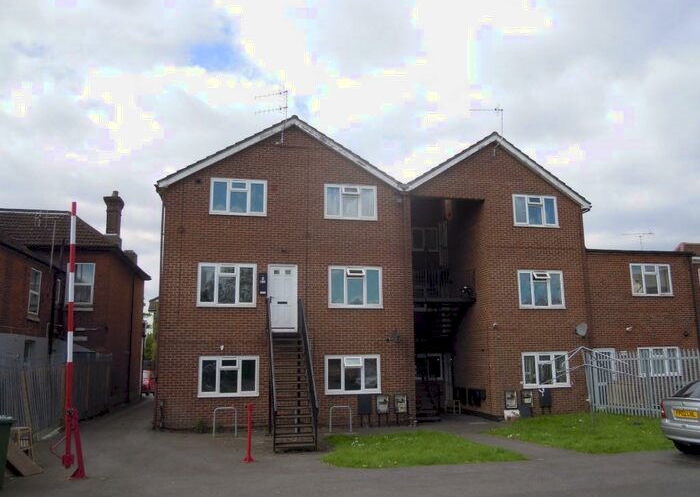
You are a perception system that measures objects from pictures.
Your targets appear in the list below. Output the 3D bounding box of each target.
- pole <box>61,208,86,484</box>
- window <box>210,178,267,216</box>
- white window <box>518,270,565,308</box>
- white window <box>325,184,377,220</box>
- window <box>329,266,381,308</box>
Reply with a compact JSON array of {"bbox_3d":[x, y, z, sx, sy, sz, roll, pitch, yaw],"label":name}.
[{"bbox_3d":[-5.243,1.670,10.907,0.420,5.236,0.320,-1,-7,-12],"label":"pole"},{"bbox_3d":[-3.426,-1.576,17.504,1.713,1.130,0.100,1,-8,-12],"label":"window"},{"bbox_3d":[6.584,1.418,19.407,1.730,1.321,0.130,2,-10,-12],"label":"white window"},{"bbox_3d":[0.042,-1.477,18.233,1.724,1.116,0.110,1,-8,-12],"label":"white window"},{"bbox_3d":[0.197,1.243,17.904,1.740,1.315,0.120,1,-8,-12],"label":"window"}]

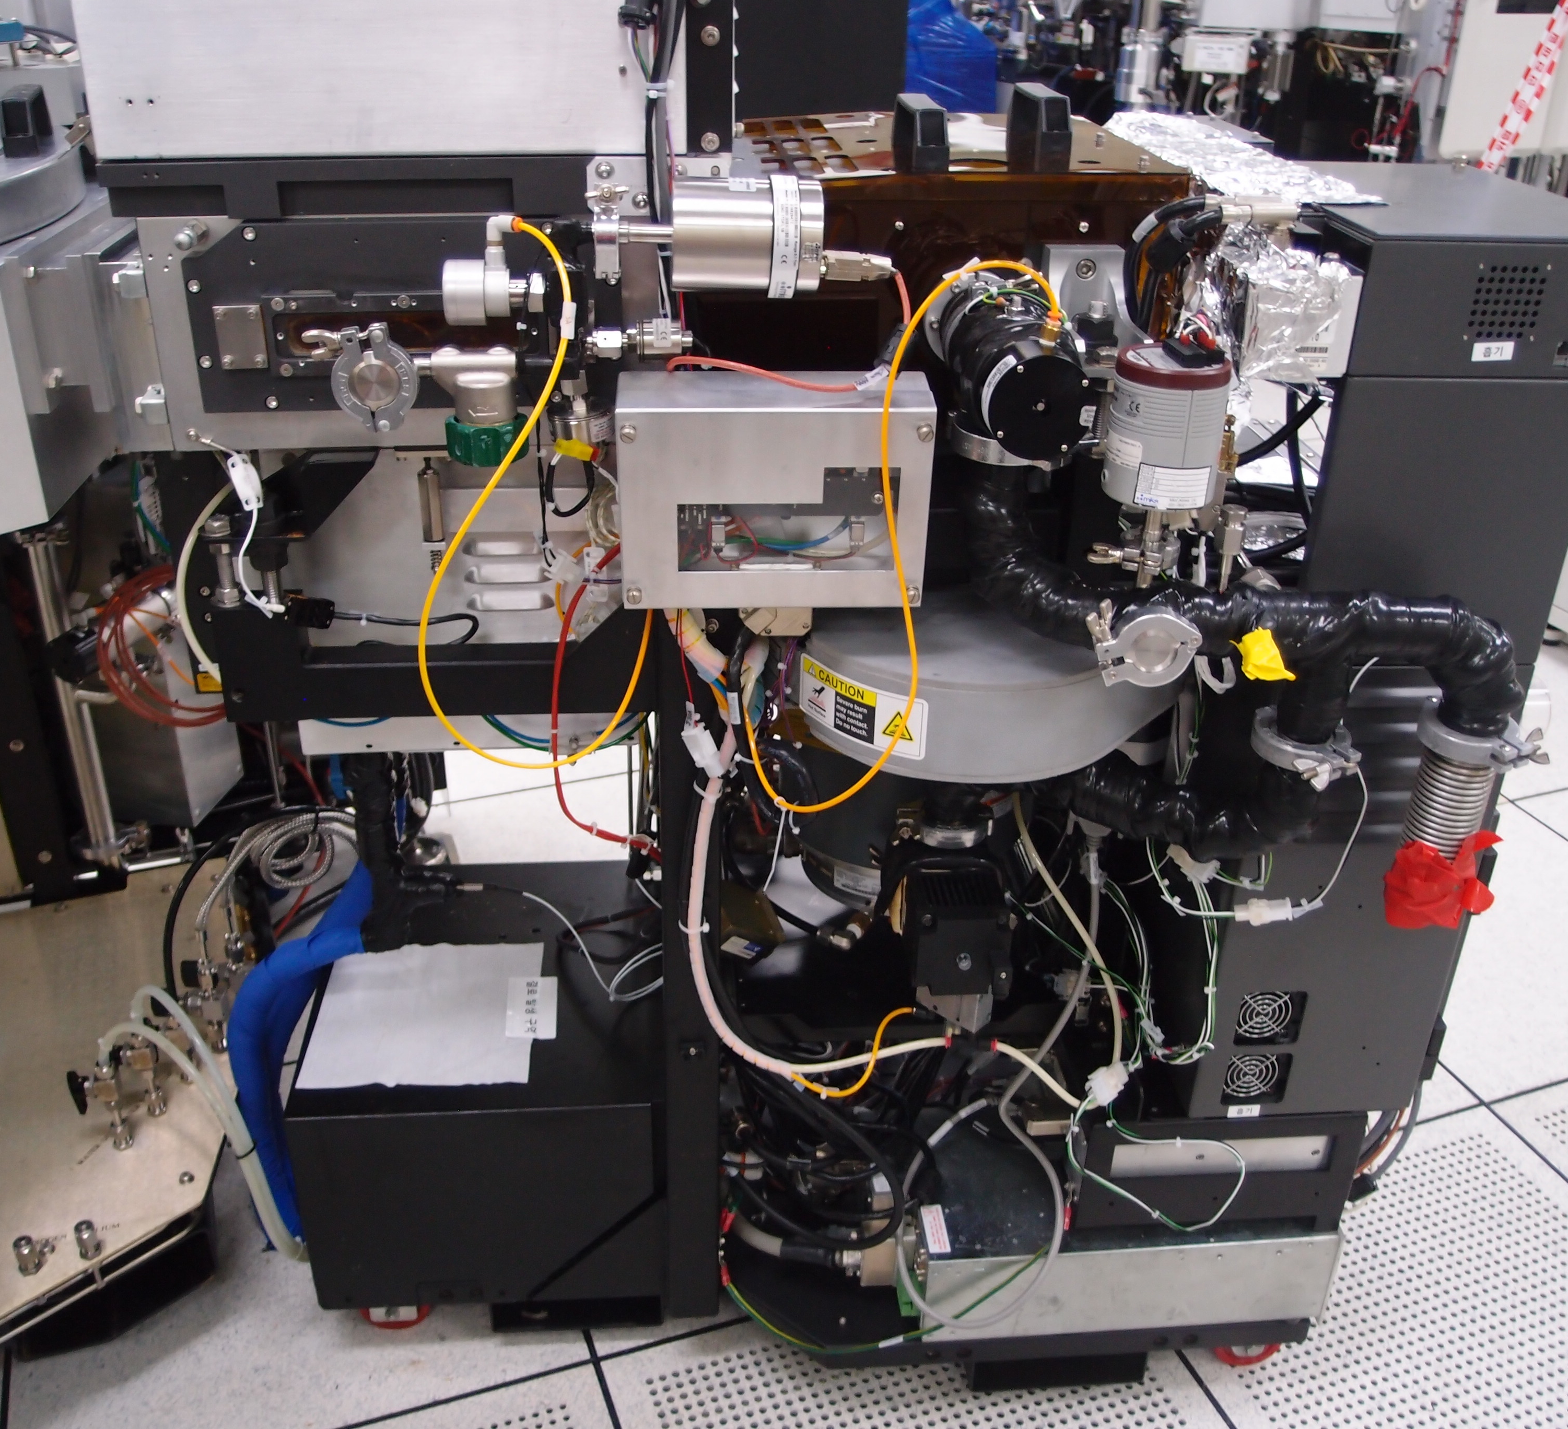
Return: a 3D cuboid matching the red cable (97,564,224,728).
[{"bbox_3d":[-0.606,-0.067,1.518,0.140,0.155,0.075,-1,29,-4],"label":"red cable"}]

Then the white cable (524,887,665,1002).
[{"bbox_3d":[-0.225,0.255,1.784,0.175,0.040,0.190,-1,29,-4],"label":"white cable"}]

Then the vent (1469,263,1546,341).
[{"bbox_3d":[0.517,-0.296,1.105,0.052,0.052,0.010,-1,29,-4],"label":"vent"}]

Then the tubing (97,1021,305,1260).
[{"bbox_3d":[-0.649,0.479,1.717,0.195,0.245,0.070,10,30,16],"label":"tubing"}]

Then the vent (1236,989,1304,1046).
[{"bbox_3d":[0.443,0.275,1.413,0.061,0.062,0.015,-1,29,-4],"label":"vent"}]

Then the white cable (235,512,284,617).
[{"bbox_3d":[-0.406,-0.116,1.193,0.034,0.080,0.025,-1,29,-4],"label":"white cable"}]

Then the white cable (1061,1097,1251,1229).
[{"bbox_3d":[0.354,0.433,1.482,0.171,0.143,0.050,-1,29,-4],"label":"white cable"}]

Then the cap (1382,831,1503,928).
[{"bbox_3d":[0.522,0.131,1.225,0.084,0.064,0.066,-1,29,-4],"label":"cap"}]

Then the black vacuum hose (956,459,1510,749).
[{"bbox_3d":[0.361,-0.084,1.188,0.420,0.175,0.175,-1,29,-4],"label":"black vacuum hose"}]

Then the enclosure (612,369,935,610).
[{"bbox_3d":[-0.009,-0.170,1.167,0.226,0.153,0.095,-1,29,-4],"label":"enclosure"}]

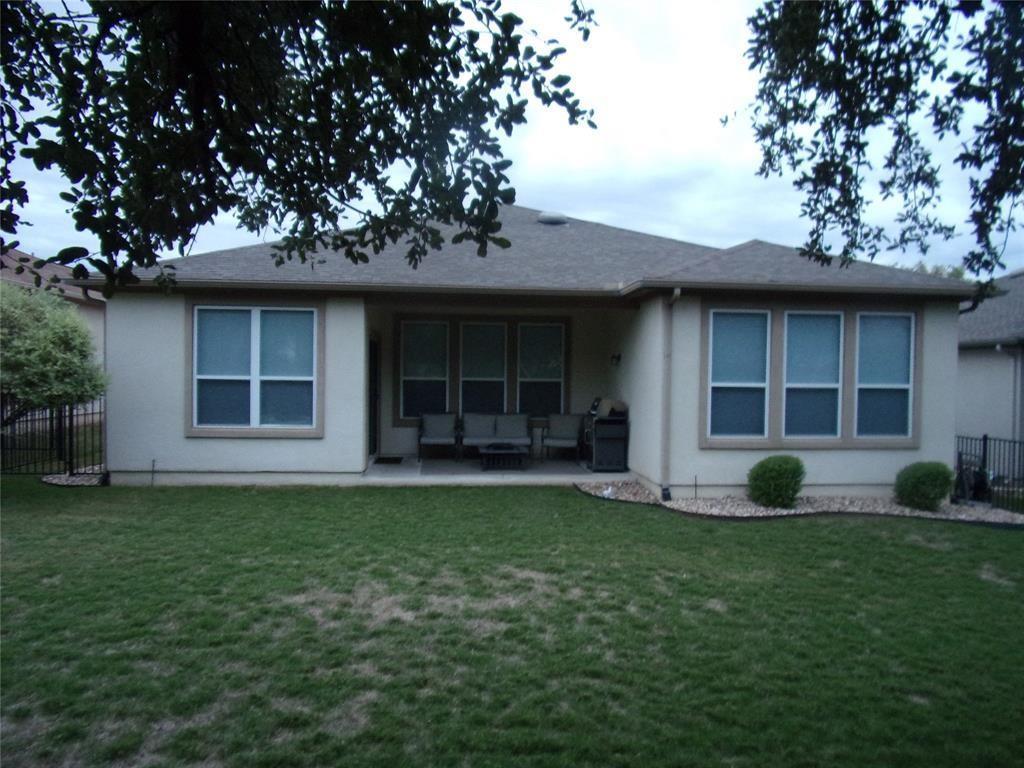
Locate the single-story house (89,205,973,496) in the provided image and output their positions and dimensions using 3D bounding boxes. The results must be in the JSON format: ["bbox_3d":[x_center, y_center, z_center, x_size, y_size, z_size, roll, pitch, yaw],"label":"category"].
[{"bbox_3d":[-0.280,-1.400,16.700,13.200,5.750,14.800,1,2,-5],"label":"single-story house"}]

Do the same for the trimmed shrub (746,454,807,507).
[{"bbox_3d":[3.510,1.300,9.470,0.750,0.710,0.740,1,2,-5],"label":"trimmed shrub"}]

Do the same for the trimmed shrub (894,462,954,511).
[{"bbox_3d":[5.570,1.385,9.600,0.770,0.660,0.760,1,2,-5],"label":"trimmed shrub"}]

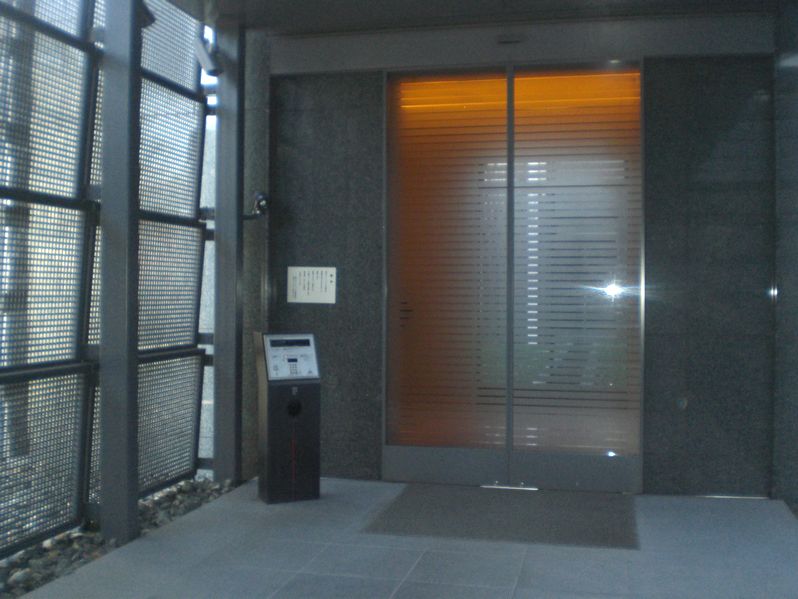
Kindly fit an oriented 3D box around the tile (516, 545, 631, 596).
[{"bbox_3d":[0.944,1.498,4.718,0.580,0.020,0.561,0,1,13],"label":"tile"}]

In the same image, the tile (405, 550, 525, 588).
[{"bbox_3d":[0.377,1.494,4.846,0.580,0.020,0.561,0,1,13],"label":"tile"}]

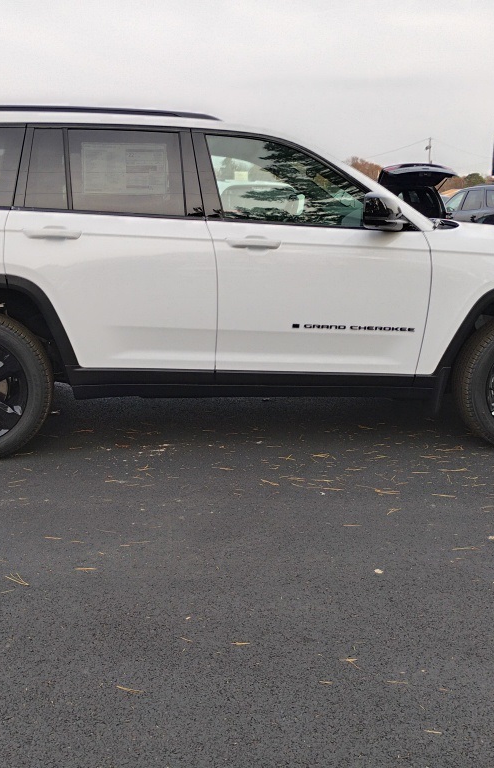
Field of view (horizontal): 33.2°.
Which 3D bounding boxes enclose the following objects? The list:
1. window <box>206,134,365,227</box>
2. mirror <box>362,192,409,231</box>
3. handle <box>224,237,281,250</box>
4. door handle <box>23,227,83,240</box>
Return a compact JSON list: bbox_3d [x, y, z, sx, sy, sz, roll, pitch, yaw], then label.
[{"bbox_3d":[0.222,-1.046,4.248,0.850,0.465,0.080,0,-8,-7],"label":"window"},{"bbox_3d":[0.698,-0.875,4.202,0.170,0.195,0.240,0,12,-7],"label":"mirror"},{"bbox_3d":[0.032,-0.707,4.157,0.280,0.060,0.065,0,12,-7],"label":"handle"},{"bbox_3d":[-0.943,-0.731,4.026,0.285,0.060,0.065,0,12,-7],"label":"door handle"}]

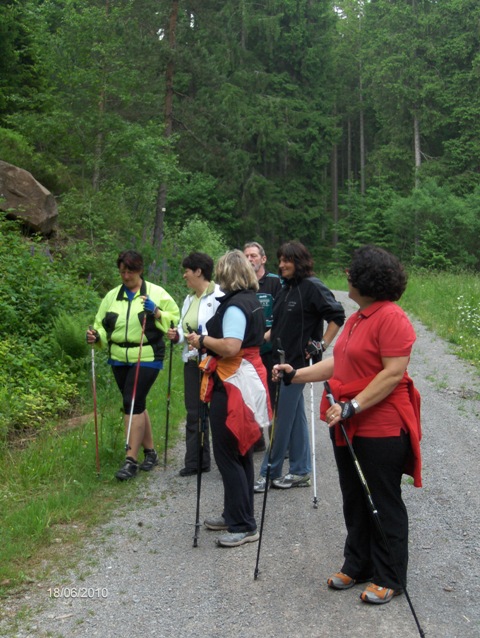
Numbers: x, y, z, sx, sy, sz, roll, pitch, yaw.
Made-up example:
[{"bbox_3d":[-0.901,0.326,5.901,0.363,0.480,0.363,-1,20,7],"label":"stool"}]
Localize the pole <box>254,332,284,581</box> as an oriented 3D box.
[{"bbox_3d":[0.131,0.679,3.892,0.050,1.181,0.050,5,4,-10],"label":"pole"}]

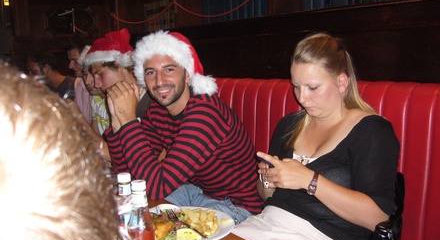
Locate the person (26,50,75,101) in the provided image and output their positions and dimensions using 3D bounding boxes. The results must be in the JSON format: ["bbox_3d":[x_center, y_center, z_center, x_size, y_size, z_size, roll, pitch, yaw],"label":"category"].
[{"bbox_3d":[-1.207,0.143,3.150,0.740,1.280,0.520,-6,10,-31],"label":"person"}]

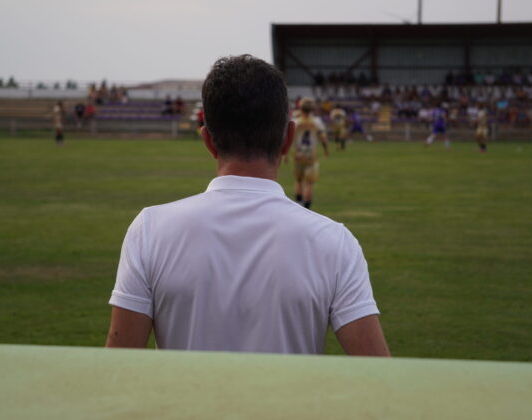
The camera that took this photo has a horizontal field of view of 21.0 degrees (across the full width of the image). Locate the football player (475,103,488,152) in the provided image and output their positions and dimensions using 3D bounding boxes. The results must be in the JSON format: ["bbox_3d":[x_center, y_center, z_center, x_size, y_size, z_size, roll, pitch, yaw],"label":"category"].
[{"bbox_3d":[7.584,-2.904,50.500,0.440,1.760,0.480,-1,4,-18],"label":"football player"}]

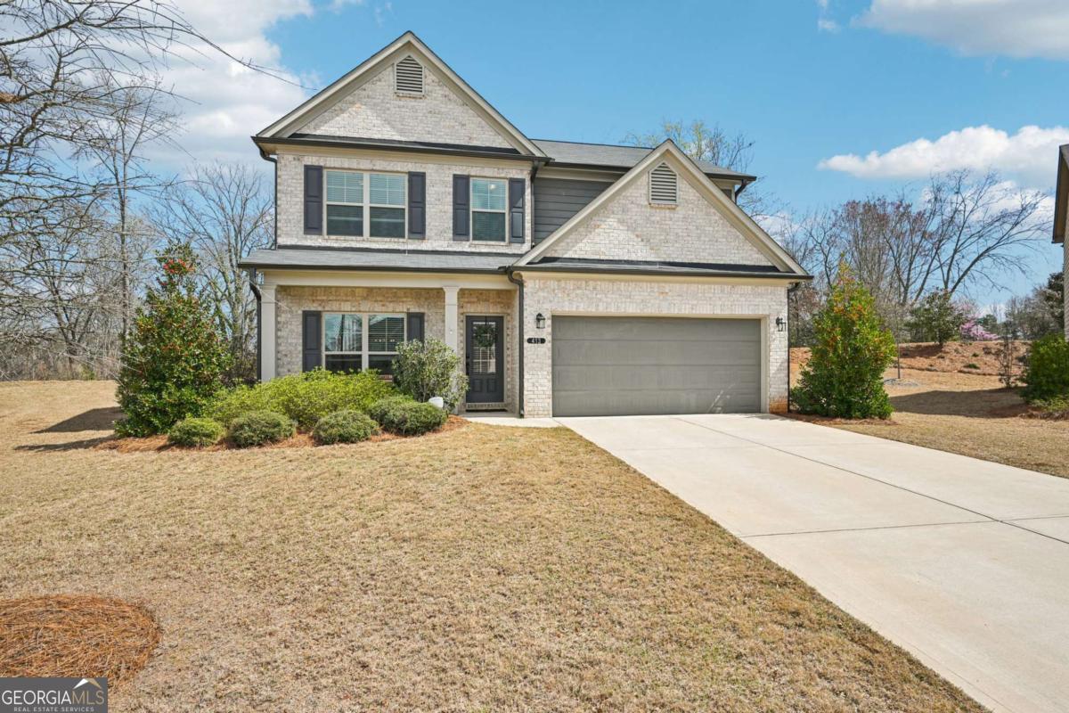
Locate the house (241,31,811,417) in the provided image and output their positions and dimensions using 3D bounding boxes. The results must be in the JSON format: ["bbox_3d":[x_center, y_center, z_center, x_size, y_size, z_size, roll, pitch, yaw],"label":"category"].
[{"bbox_3d":[-0.929,-2.983,17.770,11.970,8.650,13.000,0,-1,-11],"label":"house"}]

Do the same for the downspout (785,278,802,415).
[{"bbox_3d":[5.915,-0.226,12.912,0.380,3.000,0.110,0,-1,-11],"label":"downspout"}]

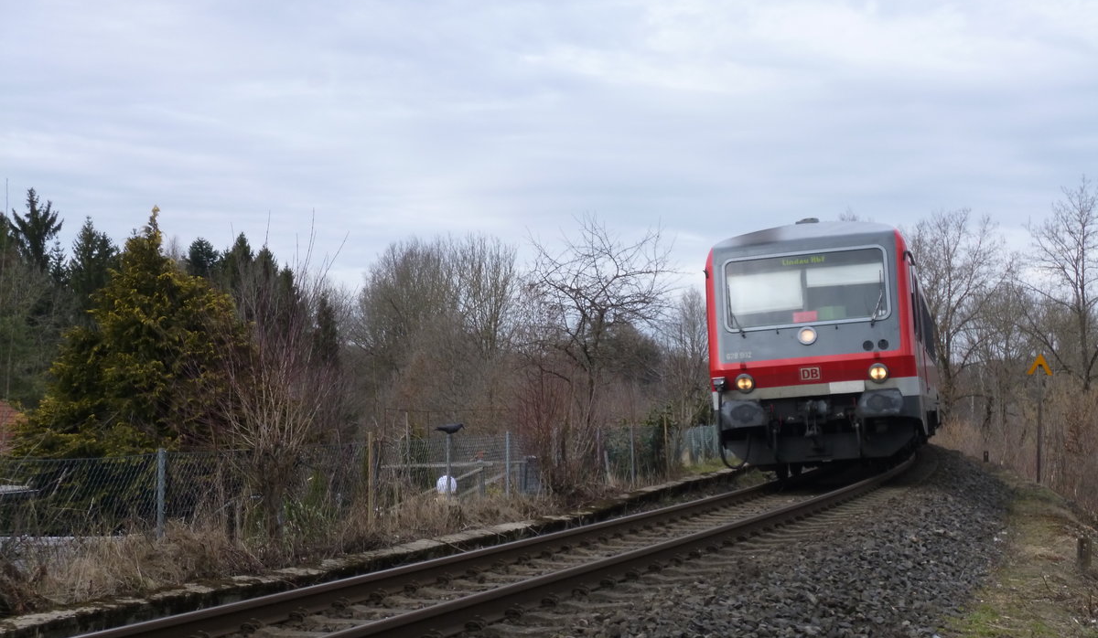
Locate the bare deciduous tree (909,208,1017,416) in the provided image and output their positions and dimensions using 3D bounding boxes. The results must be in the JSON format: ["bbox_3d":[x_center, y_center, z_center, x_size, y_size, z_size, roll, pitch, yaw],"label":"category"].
[{"bbox_3d":[15.940,-0.160,75.000,4.500,8.300,4.400,0,-3,0],"label":"bare deciduous tree"}]

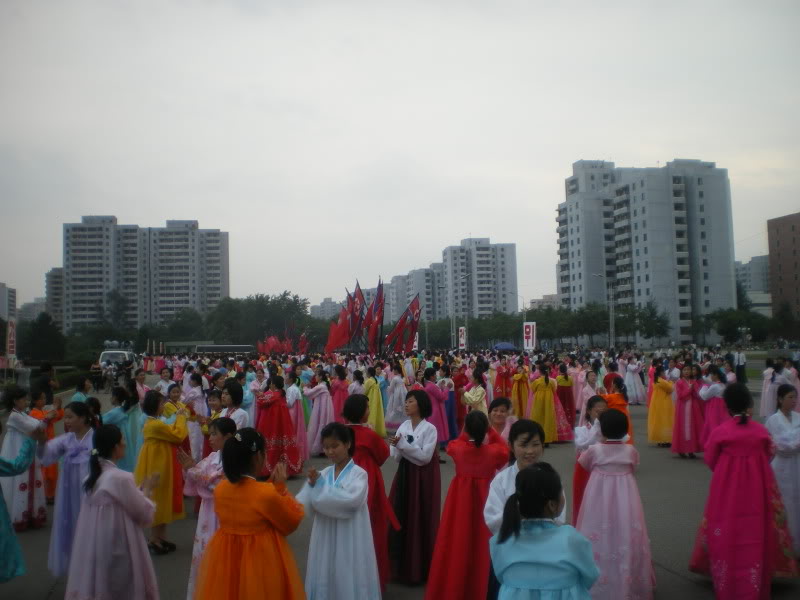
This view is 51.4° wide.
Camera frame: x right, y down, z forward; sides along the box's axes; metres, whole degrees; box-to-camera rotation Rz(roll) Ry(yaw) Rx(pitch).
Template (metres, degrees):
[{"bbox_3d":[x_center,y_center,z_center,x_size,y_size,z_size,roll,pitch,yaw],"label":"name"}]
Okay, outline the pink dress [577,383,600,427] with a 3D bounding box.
[{"bbox_3d":[3.228,2.037,14.100,0.500,1.240,0.520,-5,-5,45],"label":"pink dress"}]

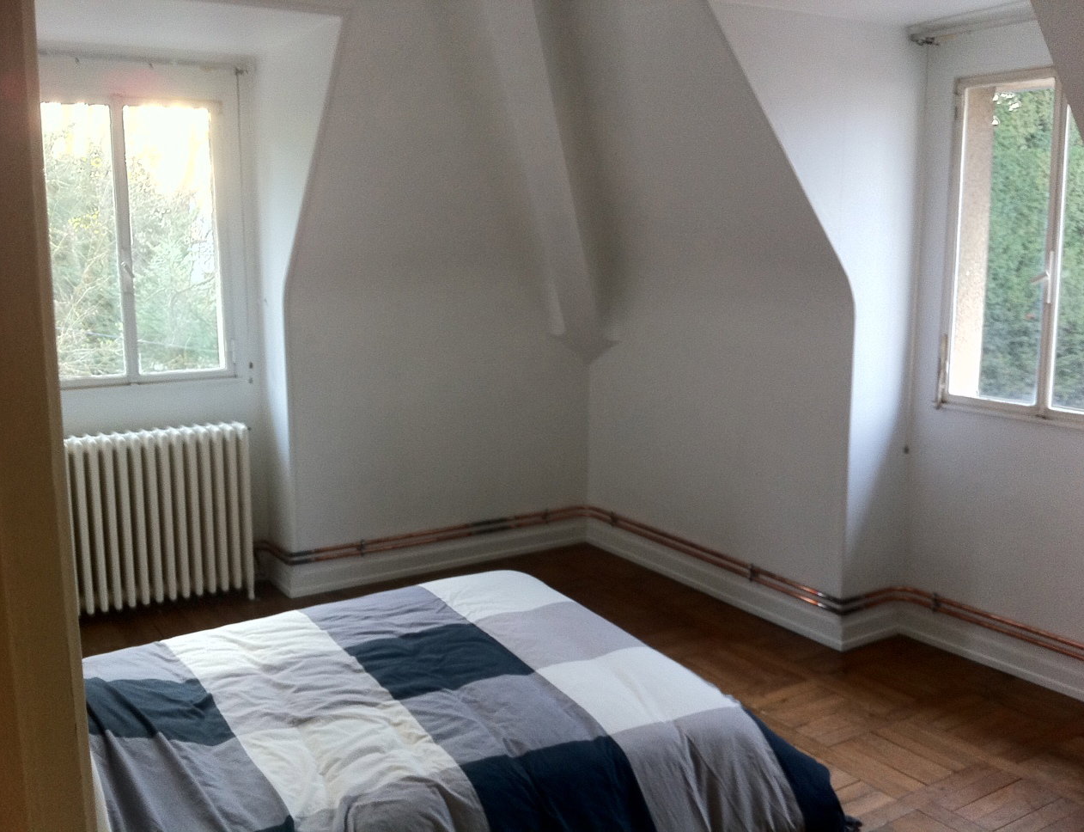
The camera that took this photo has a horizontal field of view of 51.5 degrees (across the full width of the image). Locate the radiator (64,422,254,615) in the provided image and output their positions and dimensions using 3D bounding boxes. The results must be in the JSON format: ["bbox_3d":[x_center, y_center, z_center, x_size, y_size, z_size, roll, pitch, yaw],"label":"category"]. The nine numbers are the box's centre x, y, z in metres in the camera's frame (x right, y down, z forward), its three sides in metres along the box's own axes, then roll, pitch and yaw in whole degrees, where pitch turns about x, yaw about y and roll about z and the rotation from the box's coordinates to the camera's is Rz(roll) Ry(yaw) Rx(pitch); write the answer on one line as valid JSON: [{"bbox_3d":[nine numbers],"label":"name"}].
[{"bbox_3d":[-1.699,0.466,4.902,0.870,0.805,0.177,-6,11,-32],"label":"radiator"}]

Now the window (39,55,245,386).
[{"bbox_3d":[-1.800,-0.816,4.875,1.003,1.391,0.099,-6,11,-32],"label":"window"}]

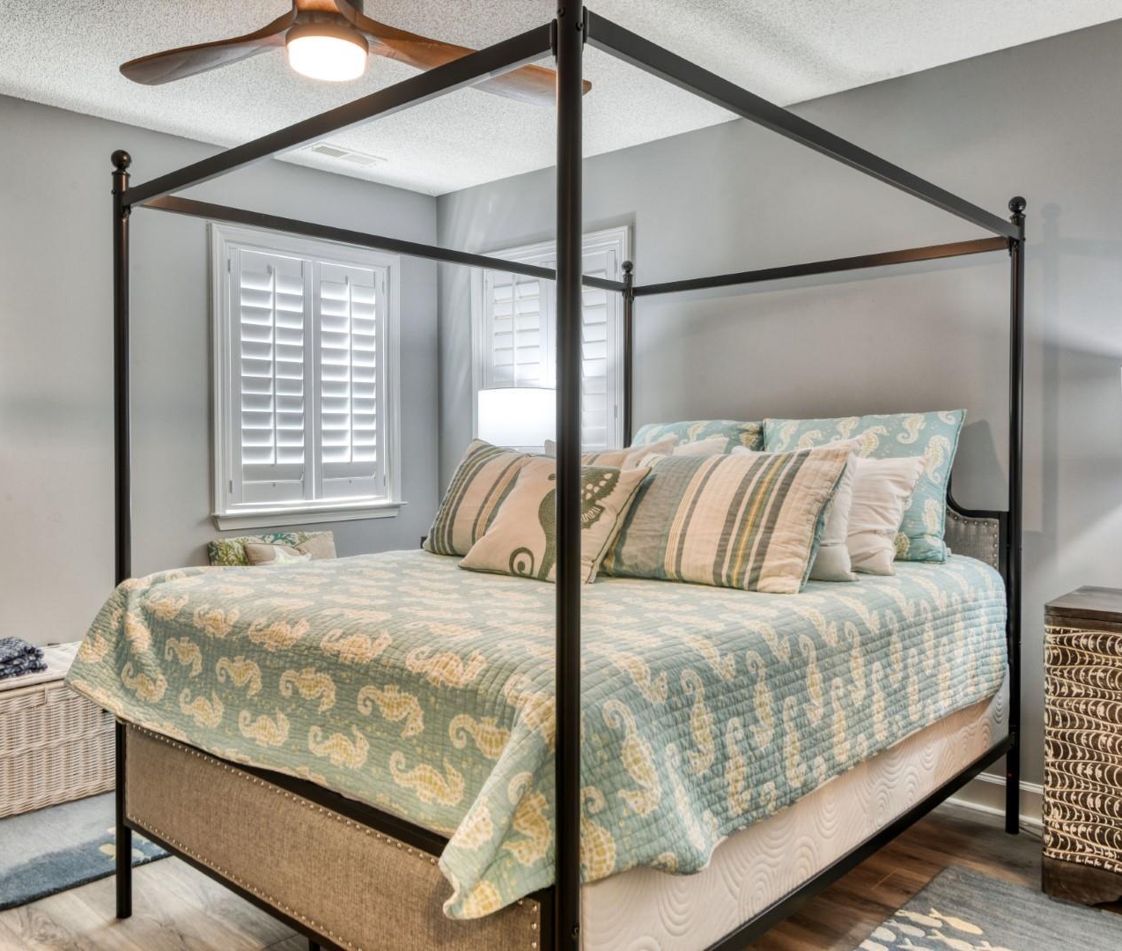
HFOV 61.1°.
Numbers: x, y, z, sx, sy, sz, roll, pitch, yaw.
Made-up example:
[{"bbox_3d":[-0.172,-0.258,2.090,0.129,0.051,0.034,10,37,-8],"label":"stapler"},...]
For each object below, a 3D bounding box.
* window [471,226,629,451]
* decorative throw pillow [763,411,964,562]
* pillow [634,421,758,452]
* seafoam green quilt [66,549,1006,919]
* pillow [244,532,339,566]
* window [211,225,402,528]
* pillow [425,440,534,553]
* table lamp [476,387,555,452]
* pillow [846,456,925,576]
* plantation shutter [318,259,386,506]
[{"bbox_3d":[-0.095,-0.424,4.344,0.975,1.275,0.090,2,3,43],"label":"window"},{"bbox_3d":[0.939,0.027,3.112,0.700,0.475,0.170,2,-13,43],"label":"decorative throw pillow"},{"bbox_3d":[0.515,0.025,3.509,0.670,0.470,0.170,2,-12,43],"label":"pillow"},{"bbox_3d":[0.037,0.449,2.642,1.760,0.400,2.060,2,3,43],"label":"seafoam green quilt"},{"bbox_3d":[-1.109,0.453,3.961,0.150,0.420,0.440,-24,-14,41],"label":"pillow"},{"bbox_3d":[-1.096,-0.440,4.319,0.080,1.235,0.955,2,3,43],"label":"window"},{"bbox_3d":[-0.045,0.066,3.047,0.740,0.460,0.180,2,-33,34],"label":"pillow"},{"bbox_3d":[-0.146,-0.044,4.072,0.400,0.655,0.400,2,3,43],"label":"table lamp"},{"bbox_3d":[0.792,0.105,2.918,0.600,0.420,0.160,2,-27,43],"label":"pillow"},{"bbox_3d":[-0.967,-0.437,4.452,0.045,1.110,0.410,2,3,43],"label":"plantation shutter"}]

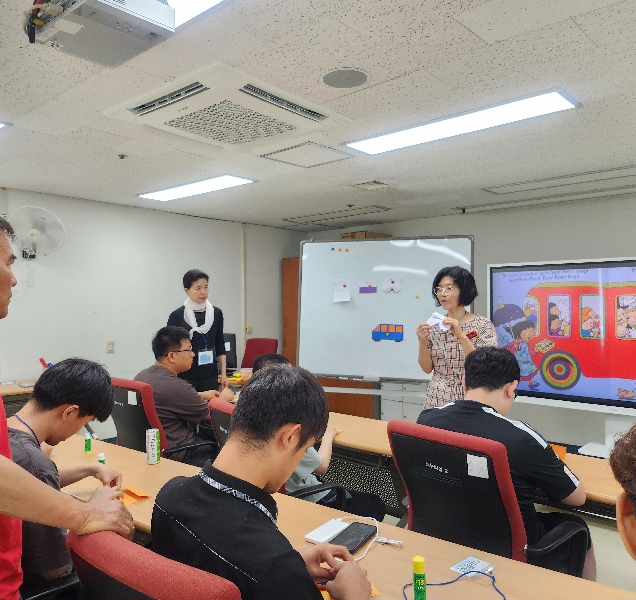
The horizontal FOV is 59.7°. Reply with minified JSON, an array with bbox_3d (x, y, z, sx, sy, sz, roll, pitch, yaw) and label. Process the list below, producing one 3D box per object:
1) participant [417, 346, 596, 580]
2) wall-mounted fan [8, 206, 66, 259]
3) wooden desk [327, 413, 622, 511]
[{"bbox_3d":[0.739,0.764,2.041,0.600,1.200,0.750,-1,-1,41],"label":"participant"},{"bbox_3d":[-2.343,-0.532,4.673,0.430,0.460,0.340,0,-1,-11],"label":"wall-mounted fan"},{"bbox_3d":[0.506,1.009,2.455,1.800,0.720,0.500,-1,-1,41],"label":"wooden desk"}]

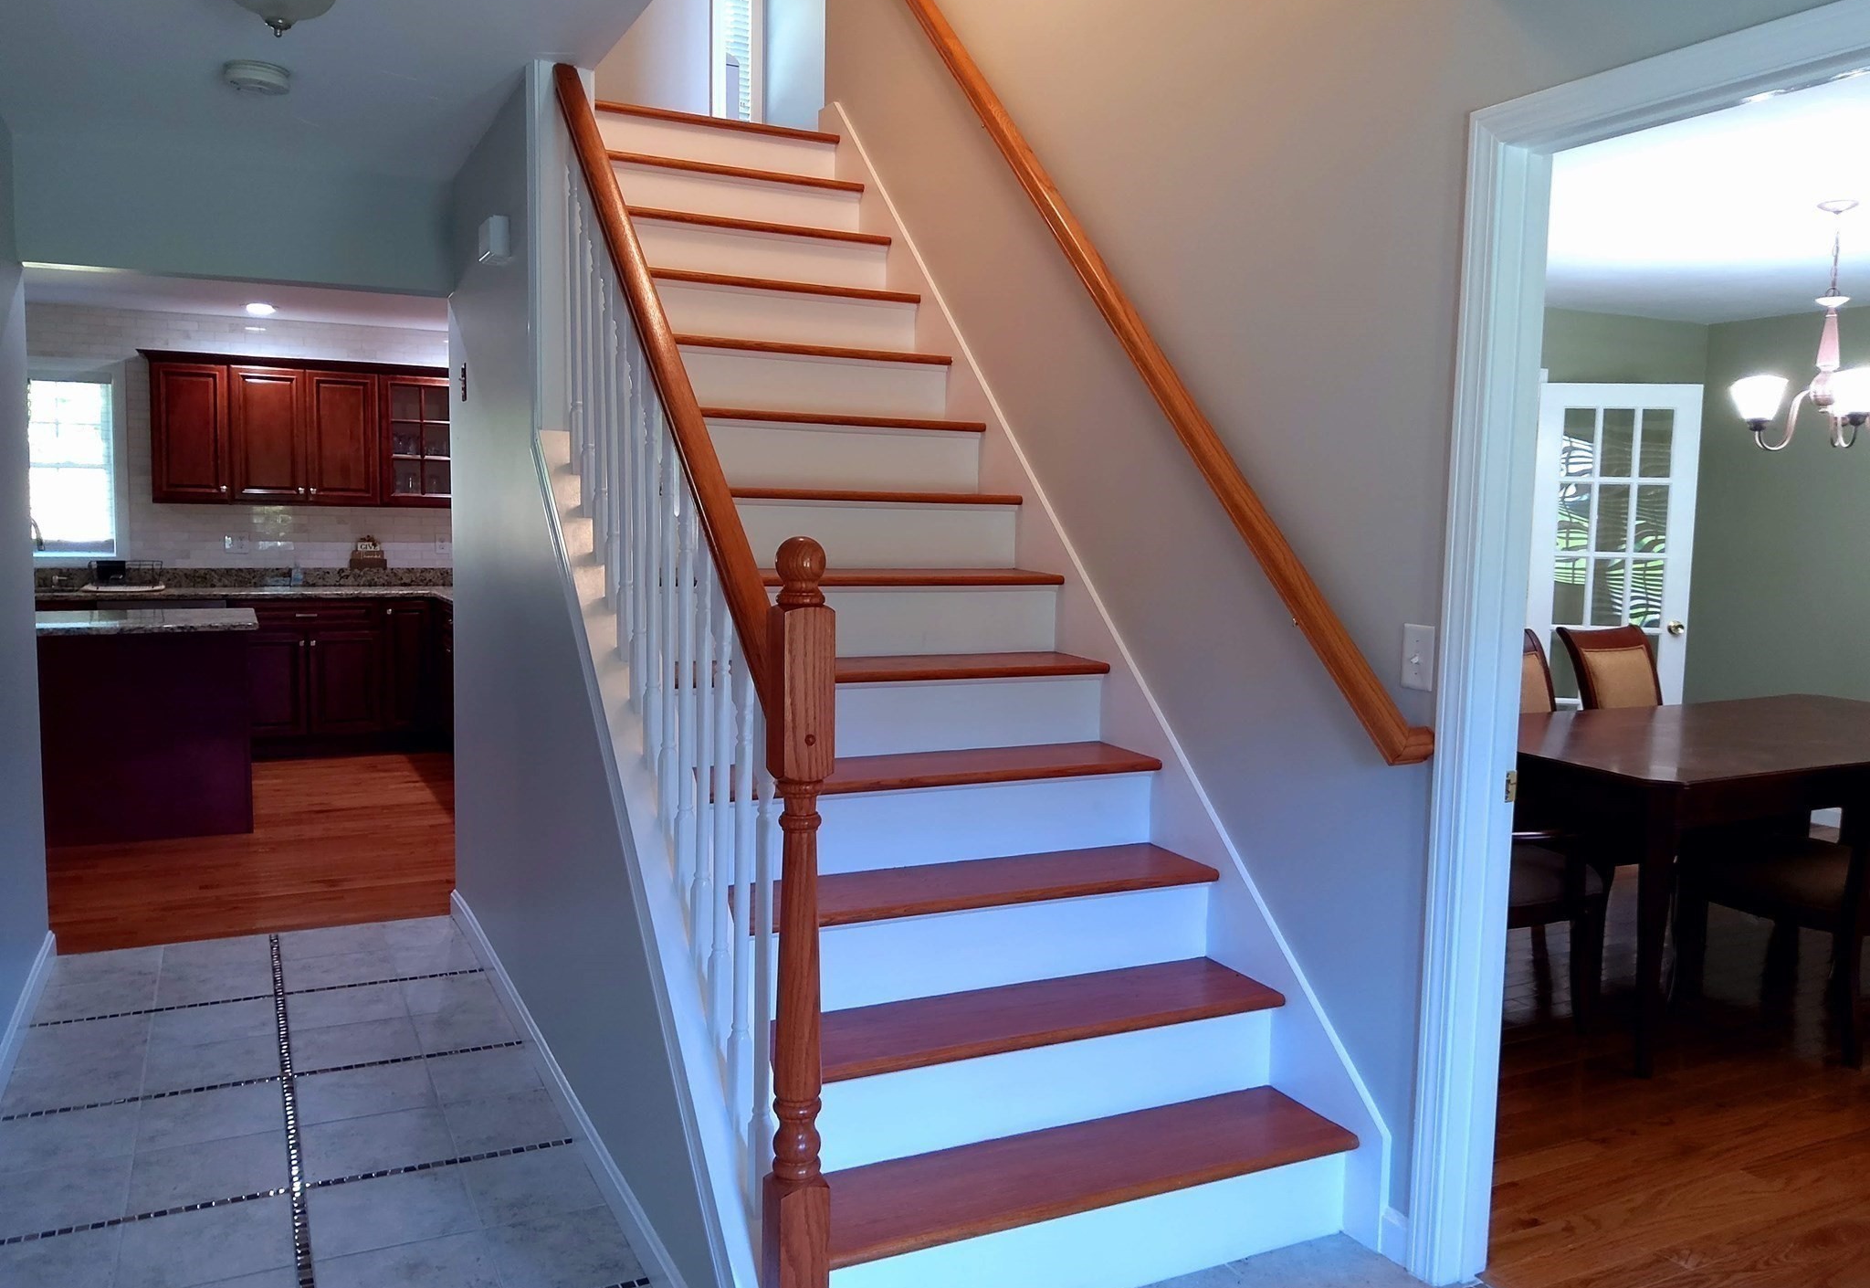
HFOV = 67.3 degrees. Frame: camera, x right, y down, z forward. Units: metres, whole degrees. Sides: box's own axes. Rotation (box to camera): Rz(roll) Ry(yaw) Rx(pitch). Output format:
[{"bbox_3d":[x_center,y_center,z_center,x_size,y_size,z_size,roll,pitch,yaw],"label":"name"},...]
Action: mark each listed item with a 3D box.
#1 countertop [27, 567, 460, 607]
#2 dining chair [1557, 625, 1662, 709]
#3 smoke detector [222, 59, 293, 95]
[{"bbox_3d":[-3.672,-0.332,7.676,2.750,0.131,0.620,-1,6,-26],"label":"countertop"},{"bbox_3d":[2.630,0.479,5.149,0.500,1.030,0.620,-1,6,-26],"label":"dining chair"},{"bbox_3d":[-1.642,-1.372,3.407,0.146,0.039,0.146,-1,6,-26],"label":"smoke detector"}]

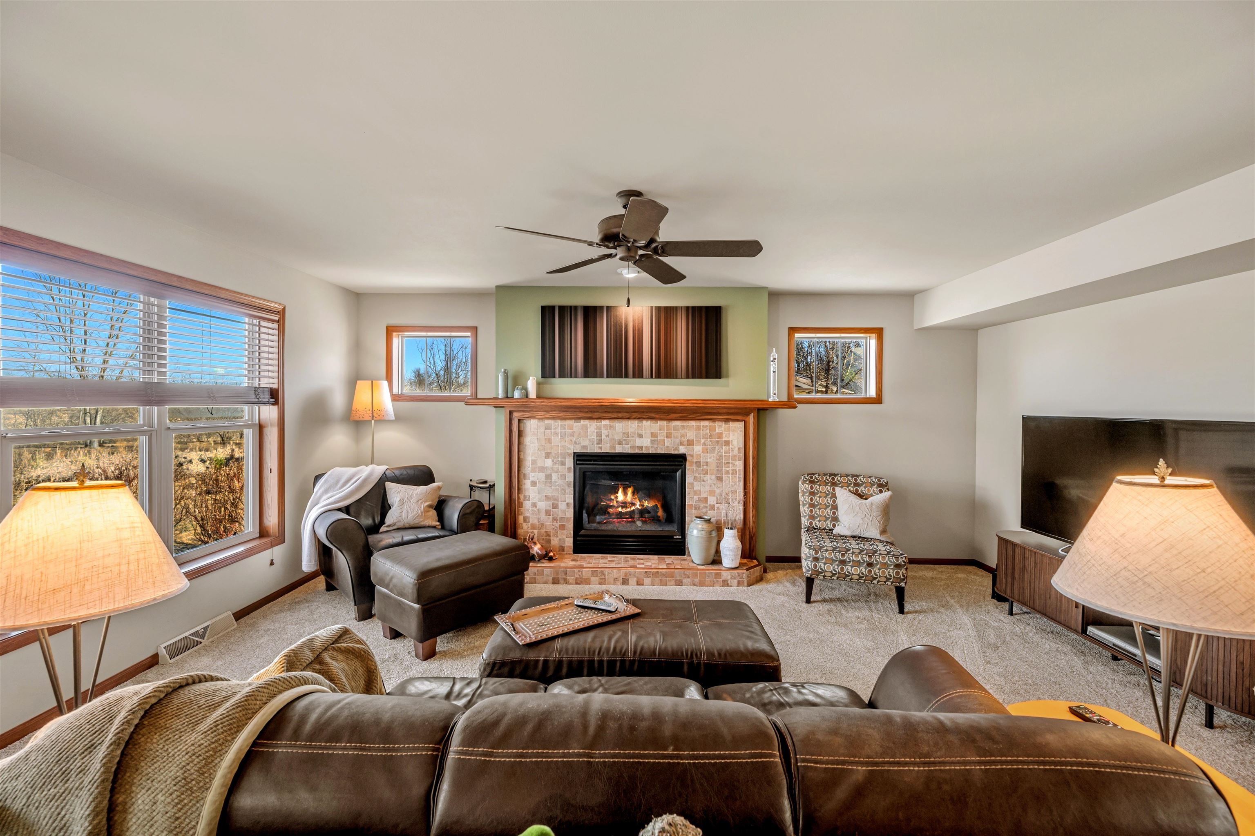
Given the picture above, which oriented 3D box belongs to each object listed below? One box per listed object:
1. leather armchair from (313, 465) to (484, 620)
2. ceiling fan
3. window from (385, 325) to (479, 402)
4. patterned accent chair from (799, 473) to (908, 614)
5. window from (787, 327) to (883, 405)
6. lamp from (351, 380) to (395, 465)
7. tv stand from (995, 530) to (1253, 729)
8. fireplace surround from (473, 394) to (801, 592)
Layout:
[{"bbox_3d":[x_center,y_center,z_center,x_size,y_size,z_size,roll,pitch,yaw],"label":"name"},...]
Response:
[{"bbox_3d":[-1.769,0.877,3.799,0.900,0.880,1.030,2,2,43],"label":"leather armchair"},{"bbox_3d":[0.007,-0.907,2.316,1.270,0.325,1.240,0,2,1],"label":"ceiling fan"},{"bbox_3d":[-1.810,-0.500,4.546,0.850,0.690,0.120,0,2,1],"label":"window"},{"bbox_3d":[1.711,0.914,3.767,0.640,0.860,0.700,1,2,16],"label":"patterned accent chair"},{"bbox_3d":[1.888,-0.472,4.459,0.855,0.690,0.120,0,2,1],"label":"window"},{"bbox_3d":[-2.190,0.485,4.268,0.340,1.630,0.340,0,2,1],"label":"lamp"},{"bbox_3d":[2.817,1.120,2.776,0.410,0.520,1.680,0,2,1],"label":"tv stand"},{"bbox_3d":[0.025,0.582,4.028,2.700,1.485,0.390,0,2,1],"label":"fireplace surround"}]

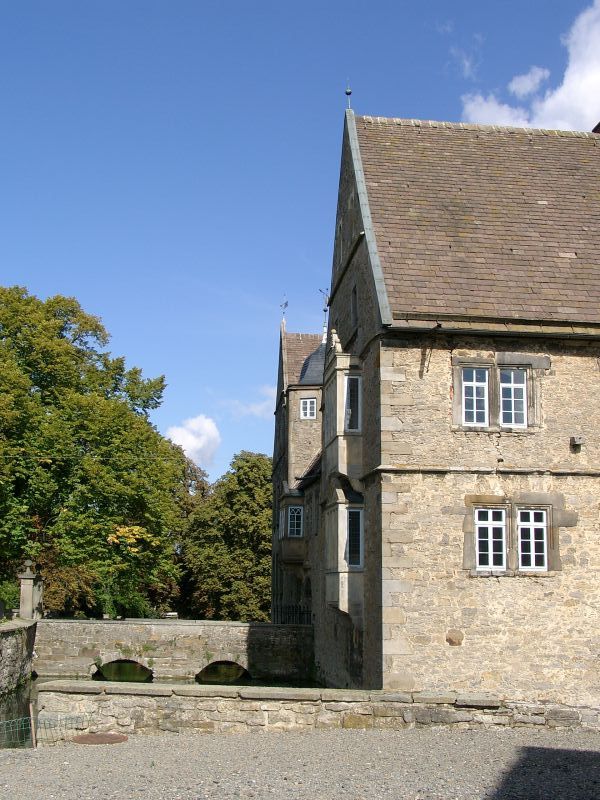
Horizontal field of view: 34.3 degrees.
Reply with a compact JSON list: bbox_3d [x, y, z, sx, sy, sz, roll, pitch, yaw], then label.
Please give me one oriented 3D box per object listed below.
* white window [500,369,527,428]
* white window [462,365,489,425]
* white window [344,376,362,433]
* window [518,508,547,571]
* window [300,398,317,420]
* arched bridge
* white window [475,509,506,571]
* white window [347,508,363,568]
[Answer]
[{"bbox_3d":[5.275,-0.027,23.965,0.673,1.469,0.150,1,-9,-7],"label":"white window"},{"bbox_3d":[4.307,-0.070,23.851,0.671,1.475,0.150,1,-9,-7],"label":"white window"},{"bbox_3d":[1.426,0.114,25.942,0.480,1.526,0.150,1,-9,-7],"label":"white window"},{"bbox_3d":[5.628,3.407,23.496,0.728,1.473,0.150,1,-9,-7],"label":"window"},{"bbox_3d":[0.415,0.458,46.088,0.742,0.973,0.150,1,-9,-7],"label":"window"},{"bbox_3d":[-4.737,9.746,38.280,10.800,2.400,3.200,0,-9,3],"label":"arched bridge"},{"bbox_3d":[4.587,3.375,23.371,0.770,1.485,0.150,1,-9,-7],"label":"white window"},{"bbox_3d":[1.447,3.634,25.418,0.438,1.517,0.150,1,-9,-7],"label":"white window"}]

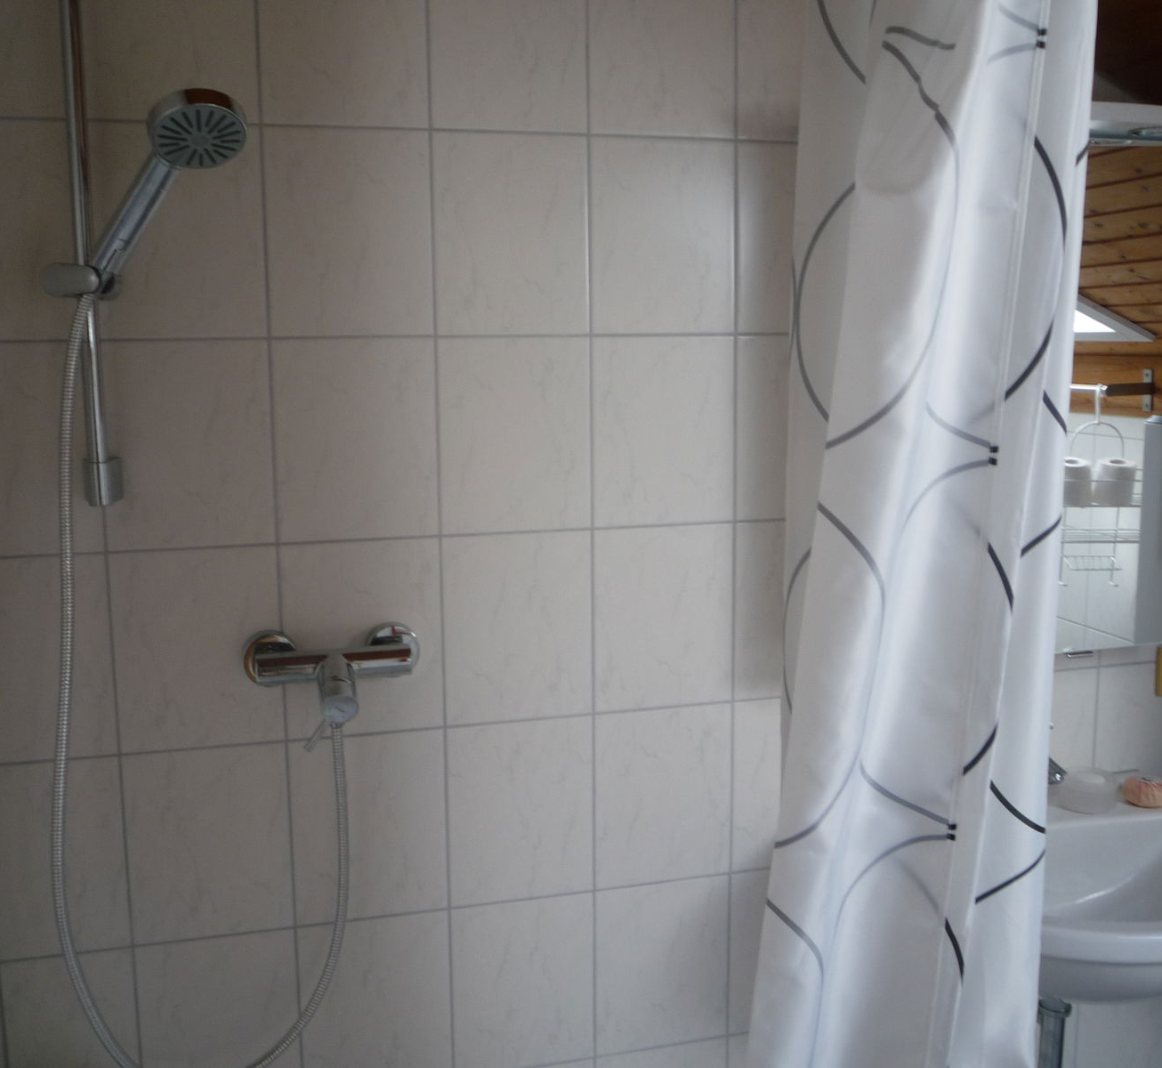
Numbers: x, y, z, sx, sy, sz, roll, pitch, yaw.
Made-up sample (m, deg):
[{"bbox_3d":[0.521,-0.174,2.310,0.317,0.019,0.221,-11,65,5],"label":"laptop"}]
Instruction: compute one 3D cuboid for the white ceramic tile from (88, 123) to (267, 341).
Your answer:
[{"bbox_3d":[-0.476,-0.357,1.448,0.200,0.249,0.009,-3,8,-15],"label":"white ceramic tile"}]

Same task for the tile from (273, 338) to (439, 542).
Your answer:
[{"bbox_3d":[-0.279,-0.117,1.536,0.200,0.249,0.009,-3,8,-15],"label":"tile"}]

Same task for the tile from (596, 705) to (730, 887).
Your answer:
[{"bbox_3d":[0.114,0.360,1.700,0.198,0.248,0.008,-3,8,-15],"label":"tile"}]

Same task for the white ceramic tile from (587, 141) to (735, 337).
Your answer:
[{"bbox_3d":[0.107,-0.383,1.597,0.198,0.248,0.010,-3,9,-15],"label":"white ceramic tile"}]

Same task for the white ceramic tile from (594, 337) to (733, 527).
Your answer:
[{"bbox_3d":[0.110,-0.136,1.640,0.200,0.249,0.009,-3,8,-15],"label":"white ceramic tile"}]

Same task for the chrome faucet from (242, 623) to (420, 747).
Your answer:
[{"bbox_3d":[-0.295,0.189,1.492,0.220,0.126,0.130,-3,9,-15],"label":"chrome faucet"}]

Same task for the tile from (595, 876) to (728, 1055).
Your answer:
[{"bbox_3d":[0.115,0.607,1.742,0.198,0.248,0.010,-3,9,-15],"label":"tile"}]

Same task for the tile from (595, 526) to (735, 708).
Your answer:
[{"bbox_3d":[0.112,0.113,1.665,0.198,0.248,0.008,-3,8,-15],"label":"tile"}]

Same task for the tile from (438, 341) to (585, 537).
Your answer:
[{"bbox_3d":[-0.084,-0.125,1.577,0.198,0.248,0.008,-3,8,-15],"label":"tile"}]

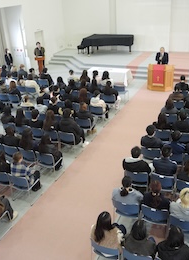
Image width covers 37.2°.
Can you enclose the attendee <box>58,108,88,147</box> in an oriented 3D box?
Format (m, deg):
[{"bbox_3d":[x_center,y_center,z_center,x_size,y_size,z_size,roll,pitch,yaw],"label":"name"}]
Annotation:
[{"bbox_3d":[-0.577,-0.039,8.034,0.560,1.380,0.820,8,30,24],"label":"attendee"}]

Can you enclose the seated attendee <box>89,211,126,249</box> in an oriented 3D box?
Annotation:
[{"bbox_3d":[0.311,1.686,4.645,0.500,1.250,0.740,8,30,24],"label":"seated attendee"}]

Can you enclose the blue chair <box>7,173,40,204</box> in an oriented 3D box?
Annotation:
[{"bbox_3d":[-1.599,1.279,6.631,0.515,0.775,0.525,9,29,23],"label":"blue chair"}]

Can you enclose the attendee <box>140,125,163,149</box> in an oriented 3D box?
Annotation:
[{"bbox_3d":[1.501,0.413,7.332,0.520,1.320,0.750,8,29,22],"label":"attendee"}]

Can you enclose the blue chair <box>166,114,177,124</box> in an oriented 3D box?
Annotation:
[{"bbox_3d":[2.304,-0.197,8.519,0.510,0.770,0.550,8,30,24],"label":"blue chair"}]

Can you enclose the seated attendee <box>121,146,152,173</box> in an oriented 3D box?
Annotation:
[{"bbox_3d":[1.044,0.875,6.493,0.550,1.310,0.750,8,29,22],"label":"seated attendee"}]

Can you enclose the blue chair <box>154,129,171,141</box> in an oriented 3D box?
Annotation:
[{"bbox_3d":[1.908,0.236,7.779,0.485,0.765,0.490,9,30,23],"label":"blue chair"}]

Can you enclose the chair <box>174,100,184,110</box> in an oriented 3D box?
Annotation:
[{"bbox_3d":[2.892,-0.710,9.885,0.520,0.780,0.520,8,29,24],"label":"chair"}]

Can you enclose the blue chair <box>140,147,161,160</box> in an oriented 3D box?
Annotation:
[{"bbox_3d":[1.540,0.718,7.384,0.515,0.775,0.525,9,29,23],"label":"blue chair"}]

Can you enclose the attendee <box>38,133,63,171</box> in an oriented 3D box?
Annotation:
[{"bbox_3d":[-1.065,0.543,7.178,0.500,1.200,0.700,8,30,24],"label":"attendee"}]

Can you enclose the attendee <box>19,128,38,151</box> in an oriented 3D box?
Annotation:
[{"bbox_3d":[-1.621,0.477,7.638,0.480,1.270,0.740,9,30,23],"label":"attendee"}]

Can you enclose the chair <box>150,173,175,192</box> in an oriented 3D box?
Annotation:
[{"bbox_3d":[1.562,1.236,6.333,0.515,0.775,0.525,9,29,23],"label":"chair"}]

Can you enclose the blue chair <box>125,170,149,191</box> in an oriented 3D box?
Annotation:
[{"bbox_3d":[1.029,1.167,6.509,0.500,0.780,0.550,8,29,22],"label":"blue chair"}]

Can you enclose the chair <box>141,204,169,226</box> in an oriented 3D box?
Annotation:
[{"bbox_3d":[1.209,1.678,5.481,0.515,0.775,0.525,9,29,23],"label":"chair"}]

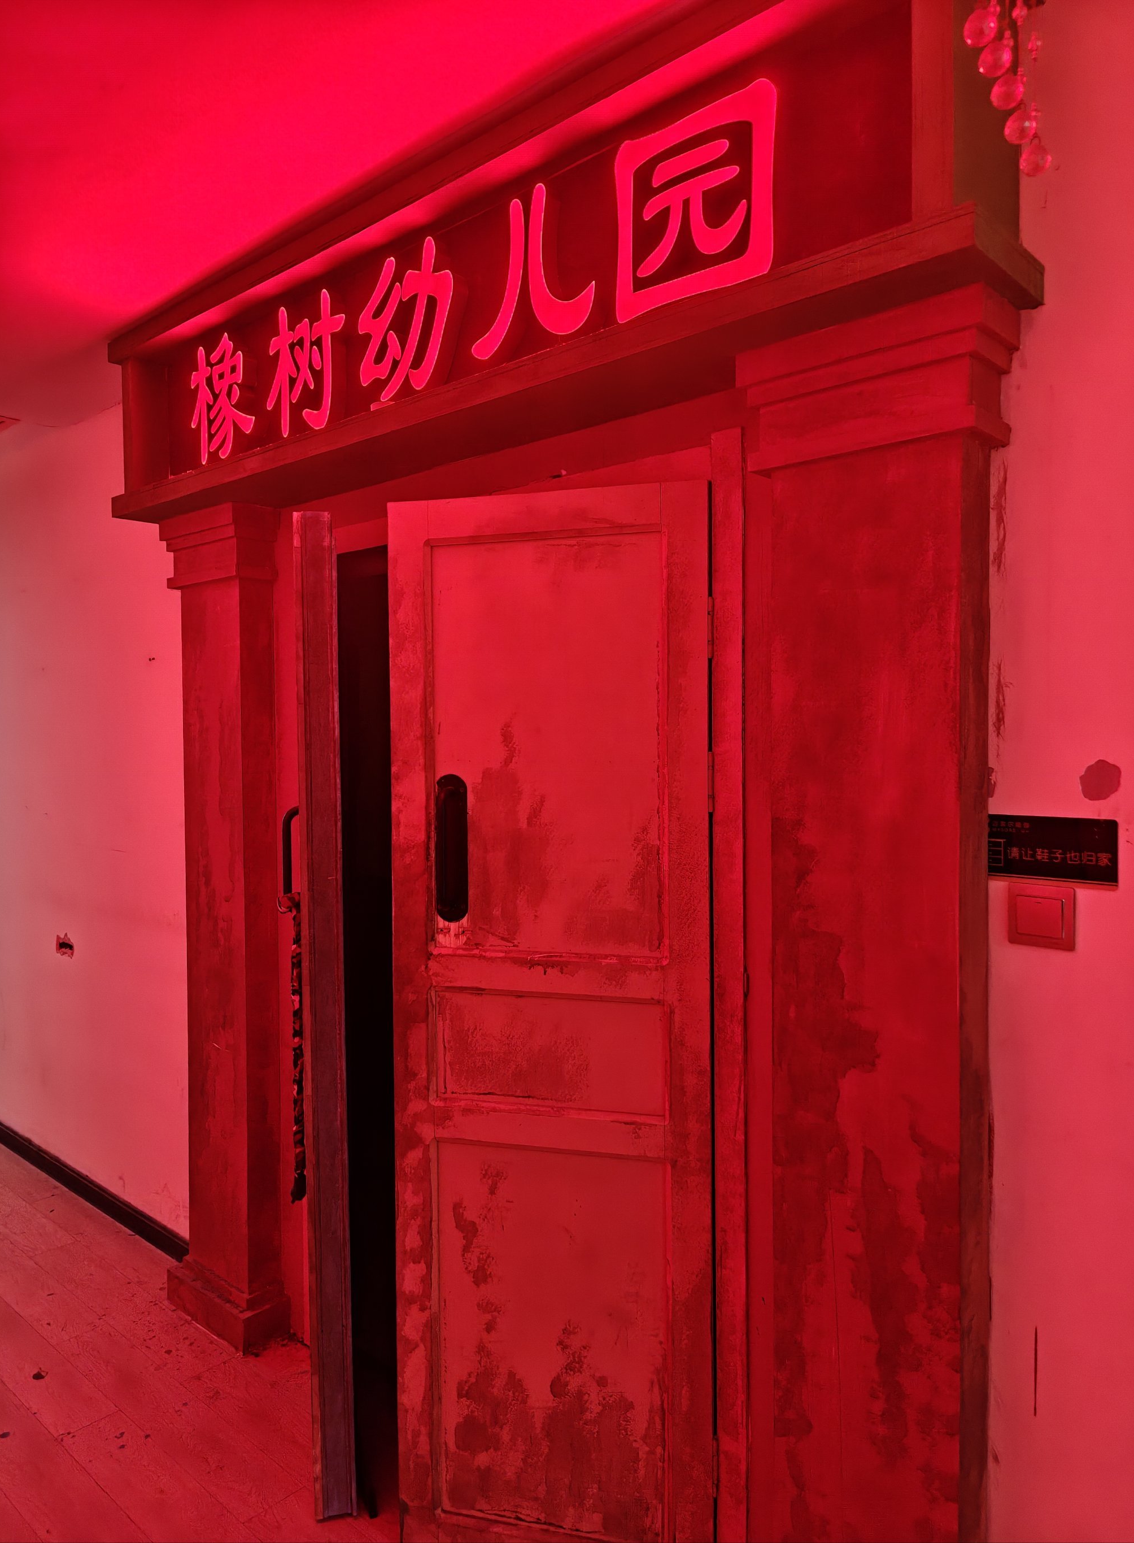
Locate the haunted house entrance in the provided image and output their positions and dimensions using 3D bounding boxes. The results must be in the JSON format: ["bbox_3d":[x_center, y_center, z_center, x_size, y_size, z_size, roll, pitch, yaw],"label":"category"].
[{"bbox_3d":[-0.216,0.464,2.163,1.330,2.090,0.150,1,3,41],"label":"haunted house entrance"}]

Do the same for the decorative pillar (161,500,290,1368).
[{"bbox_3d":[-0.941,0.408,2.772,0.410,2.170,0.133,1,3,41],"label":"decorative pillar"}]

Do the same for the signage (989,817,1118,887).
[{"bbox_3d":[0.673,0.111,1.436,0.179,0.096,0.009,1,3,41],"label":"signage"}]

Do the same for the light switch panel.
[{"bbox_3d":[0.667,0.205,1.444,0.086,0.086,0.011,1,3,41],"label":"light switch panel"}]

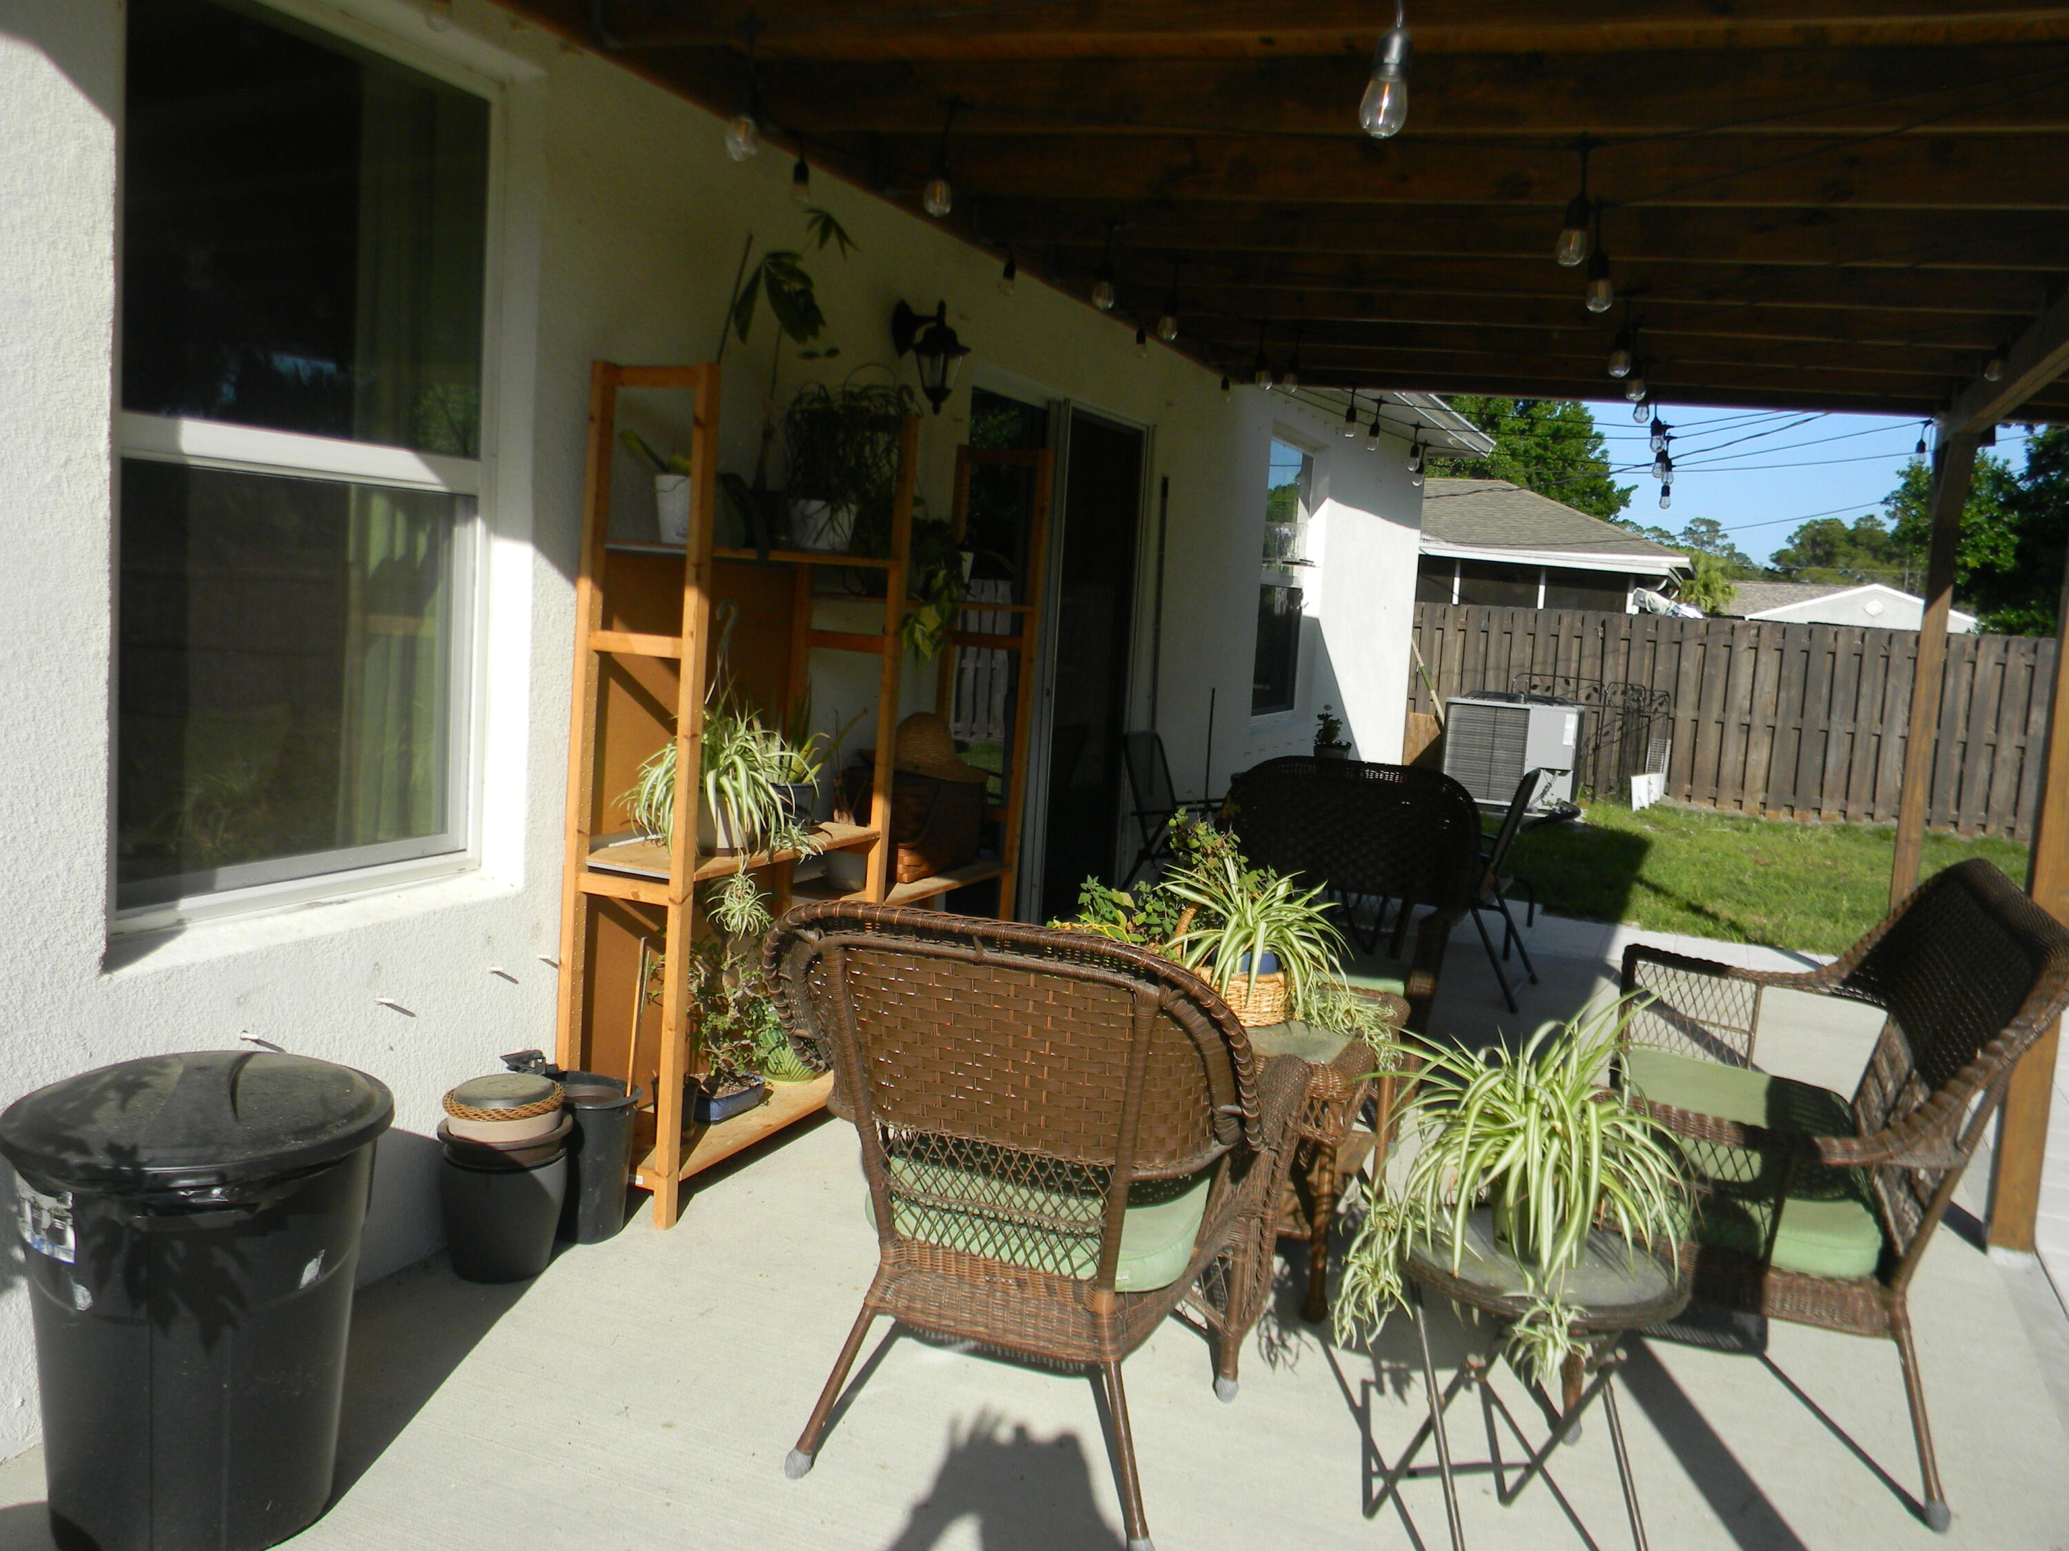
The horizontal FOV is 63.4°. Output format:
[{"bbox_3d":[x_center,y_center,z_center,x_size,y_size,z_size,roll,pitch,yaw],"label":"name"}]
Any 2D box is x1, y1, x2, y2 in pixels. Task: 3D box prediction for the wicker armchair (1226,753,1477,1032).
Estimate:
[{"bbox_3d":[0.847,0.471,4.876,0.790,0.930,0.790,6,6,22],"label":"wicker armchair"}]

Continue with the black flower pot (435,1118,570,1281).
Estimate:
[{"bbox_3d":[-1.036,0.835,3.266,0.250,0.252,0.250,3,6,0],"label":"black flower pot"}]

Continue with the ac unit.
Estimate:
[{"bbox_3d":[3.716,-0.195,12.963,0.920,0.860,0.900,6,6,22],"label":"ac unit"}]

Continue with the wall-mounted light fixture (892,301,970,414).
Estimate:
[{"bbox_3d":[-0.286,-1.179,4.717,0.215,0.330,0.175,6,6,22],"label":"wall-mounted light fixture"}]

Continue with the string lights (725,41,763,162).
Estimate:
[{"bbox_3d":[-0.421,-0.976,2.420,0.046,0.165,0.046,3,6,0],"label":"string lights"}]

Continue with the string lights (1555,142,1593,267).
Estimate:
[{"bbox_3d":[0.816,-0.864,2.530,0.046,0.182,0.046,6,6,22],"label":"string lights"}]

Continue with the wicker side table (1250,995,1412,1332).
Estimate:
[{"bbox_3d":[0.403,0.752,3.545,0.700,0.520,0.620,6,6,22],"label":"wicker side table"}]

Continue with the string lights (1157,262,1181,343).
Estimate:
[{"bbox_3d":[0.315,-1.110,3.930,0.048,0.186,0.048,6,6,22],"label":"string lights"}]

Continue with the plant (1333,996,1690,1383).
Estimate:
[{"bbox_3d":[0.670,0.557,2.362,0.470,0.540,0.430,6,6,22],"label":"plant"}]

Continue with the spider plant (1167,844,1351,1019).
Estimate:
[{"bbox_3d":[0.461,0.319,3.530,0.390,0.350,0.370,6,6,22],"label":"spider plant"}]

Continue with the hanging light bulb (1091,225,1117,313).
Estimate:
[{"bbox_3d":[0.147,-1.063,3.500,0.046,0.175,0.046,3,6,0],"label":"hanging light bulb"}]

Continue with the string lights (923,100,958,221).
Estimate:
[{"bbox_3d":[-0.156,-1.014,2.760,0.046,0.182,0.046,3,6,0],"label":"string lights"}]

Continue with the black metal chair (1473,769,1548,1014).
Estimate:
[{"bbox_3d":[1.625,0.389,6.450,0.620,0.880,0.580,6,6,22],"label":"black metal chair"}]

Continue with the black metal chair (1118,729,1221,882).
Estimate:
[{"bbox_3d":[0.702,0.275,7.027,0.620,0.880,0.580,6,6,22],"label":"black metal chair"}]

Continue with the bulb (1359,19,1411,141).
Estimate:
[{"bbox_3d":[0.352,-0.699,1.680,0.047,0.114,0.047,6,6,22],"label":"bulb"}]

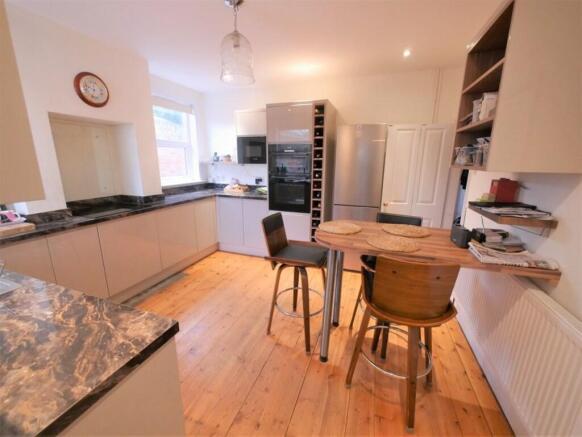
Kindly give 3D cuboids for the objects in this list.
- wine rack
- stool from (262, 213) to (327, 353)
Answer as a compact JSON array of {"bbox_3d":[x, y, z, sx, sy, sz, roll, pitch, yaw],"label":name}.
[{"bbox_3d":[0.442,-0.498,3.268,0.166,1.959,0.610,5,14,19],"label":"wine rack"},{"bbox_3d":[0.072,0.501,1.959,0.565,0.990,0.450,7,16,22],"label":"stool"}]

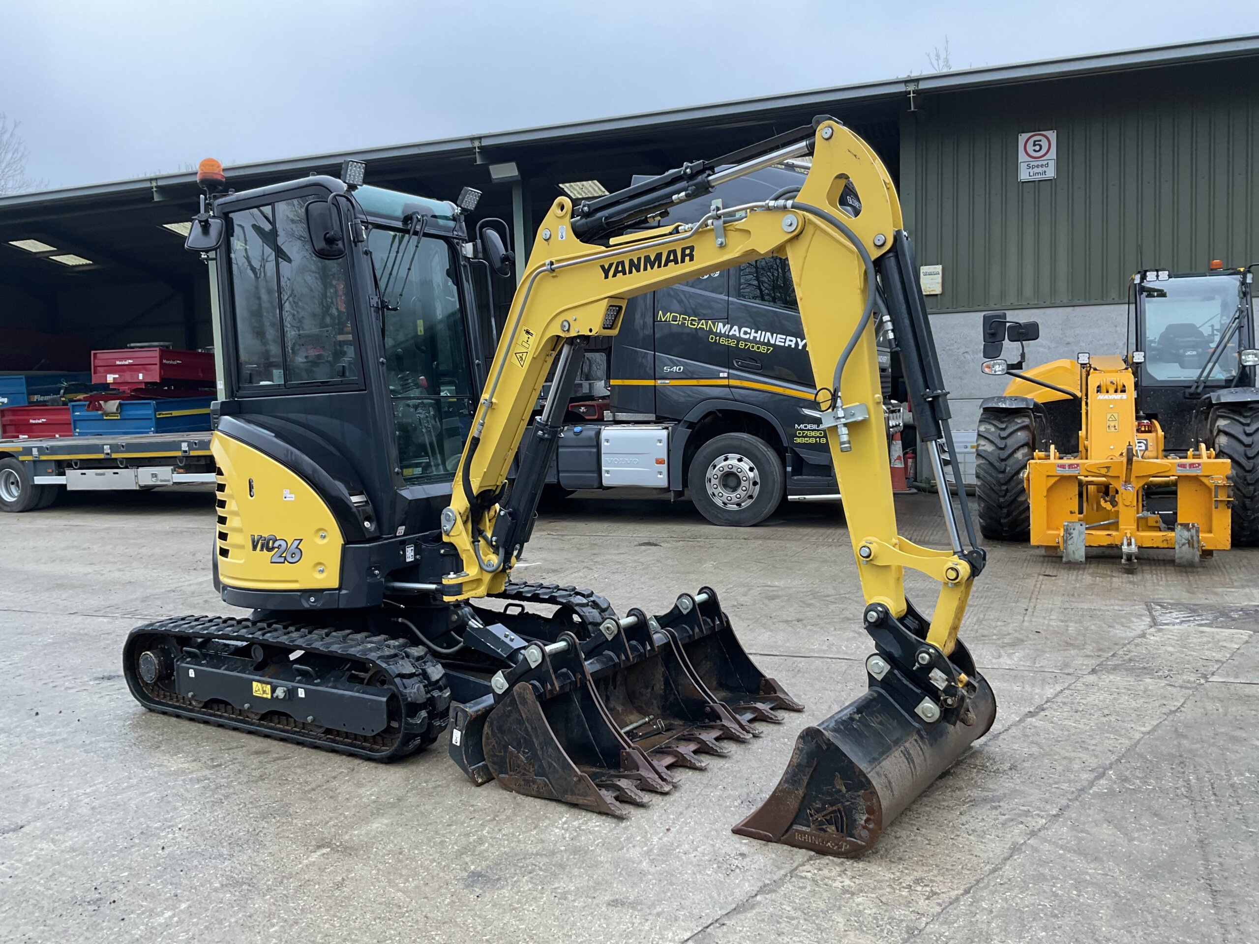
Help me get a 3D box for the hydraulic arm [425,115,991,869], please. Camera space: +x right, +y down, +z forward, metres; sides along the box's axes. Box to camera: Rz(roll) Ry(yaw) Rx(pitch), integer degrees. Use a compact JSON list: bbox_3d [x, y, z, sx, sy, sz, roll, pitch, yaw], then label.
[{"bbox_3d":[0.187,-0.070,4.218,2.410,2.440,1.220,1,5,32],"label":"hydraulic arm"}]

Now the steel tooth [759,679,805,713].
[{"bbox_3d":[0.692,1.029,4.849,0.220,0.130,0.065,1,5,34],"label":"steel tooth"}]

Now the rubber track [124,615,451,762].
[{"bbox_3d":[-1.605,0.942,4.774,1.897,0.454,0.256,1,5,32],"label":"rubber track"}]

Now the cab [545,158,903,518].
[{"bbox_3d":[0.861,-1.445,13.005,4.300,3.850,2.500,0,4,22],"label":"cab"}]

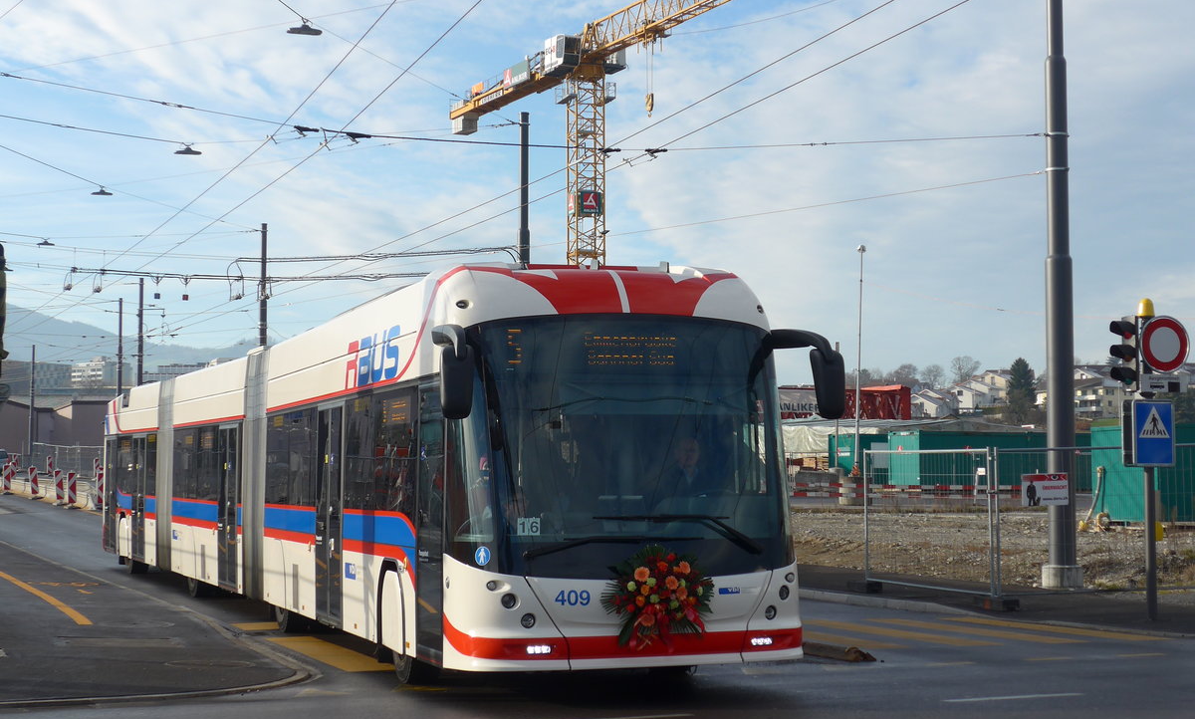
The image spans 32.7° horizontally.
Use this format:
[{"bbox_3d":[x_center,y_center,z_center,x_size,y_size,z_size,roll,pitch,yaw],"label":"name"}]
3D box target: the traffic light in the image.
[{"bbox_3d":[5.607,-0.069,21.700,0.360,0.800,0.270,2,-4,-27],"label":"traffic light"}]

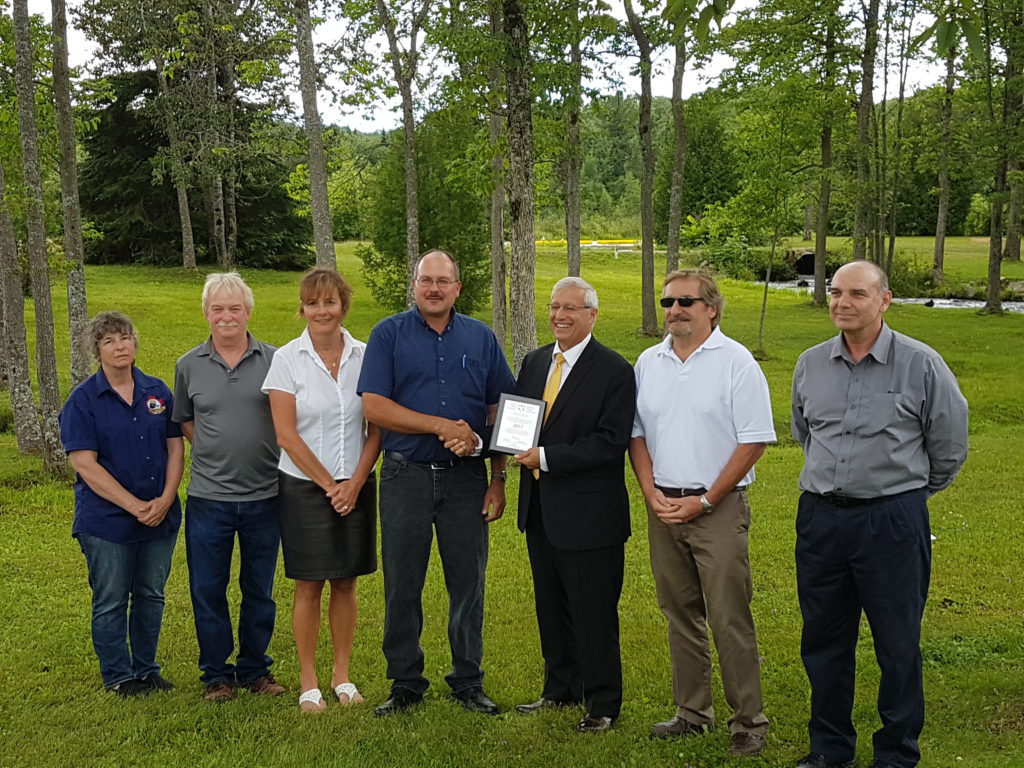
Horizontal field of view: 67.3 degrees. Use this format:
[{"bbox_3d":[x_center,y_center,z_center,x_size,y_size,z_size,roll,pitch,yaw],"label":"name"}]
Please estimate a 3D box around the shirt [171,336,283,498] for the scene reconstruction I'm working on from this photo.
[{"bbox_3d":[-1.110,0.123,3.044,0.480,0.630,0.300,-3,8,-23],"label":"shirt"}]

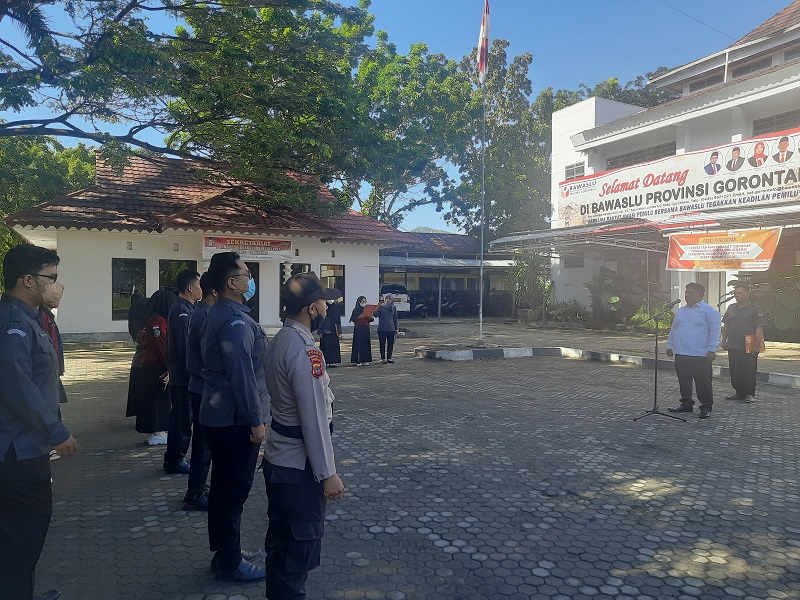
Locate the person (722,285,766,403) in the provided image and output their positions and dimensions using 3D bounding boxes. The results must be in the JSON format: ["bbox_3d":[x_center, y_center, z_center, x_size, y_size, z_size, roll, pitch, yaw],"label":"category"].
[{"bbox_3d":[4.980,0.590,8.390,0.360,1.690,0.580,0,0,-37],"label":"person"}]

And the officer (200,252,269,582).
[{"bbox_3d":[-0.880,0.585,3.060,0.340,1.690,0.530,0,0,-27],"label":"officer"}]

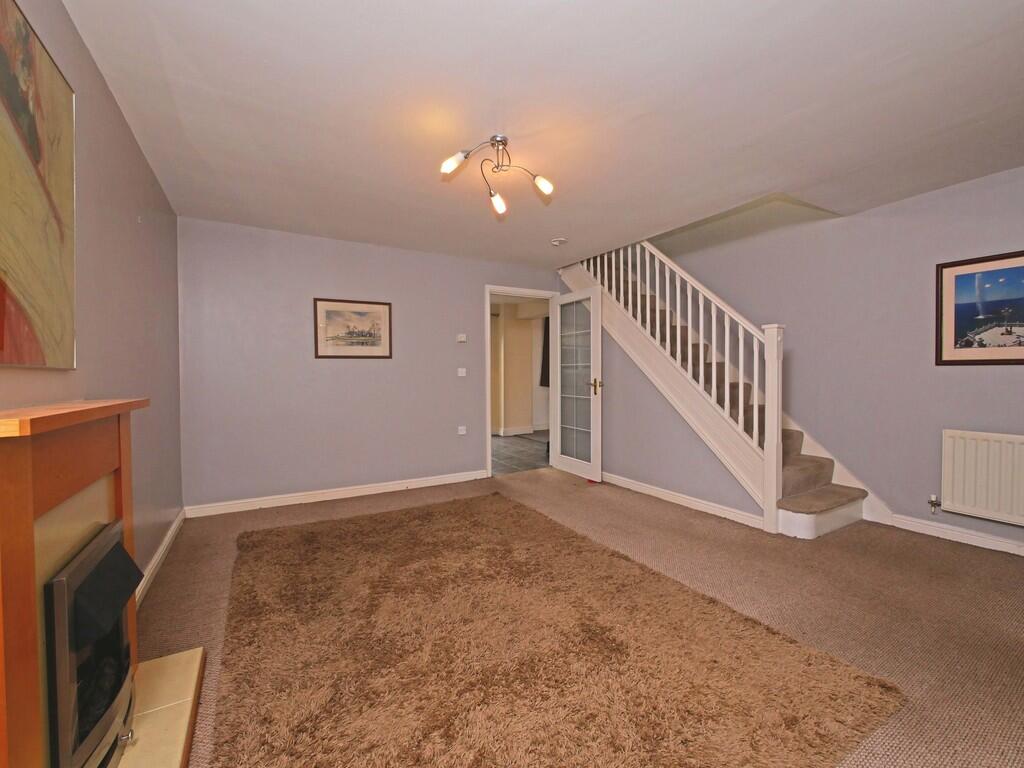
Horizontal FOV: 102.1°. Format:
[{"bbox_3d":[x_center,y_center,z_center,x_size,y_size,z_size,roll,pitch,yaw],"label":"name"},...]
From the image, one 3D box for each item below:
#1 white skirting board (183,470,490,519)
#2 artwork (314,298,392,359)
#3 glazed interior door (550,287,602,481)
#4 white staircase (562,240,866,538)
[{"bbox_3d":[-1.357,0.966,3.755,2.545,0.083,0.019,-1,1,-31],"label":"white skirting board"},{"bbox_3d":[-1.398,-0.488,3.699,0.660,0.519,0.025,-1,1,-31],"label":"artwork"},{"bbox_3d":[0.694,-0.012,4.514,0.045,1.983,0.817,-1,1,-31],"label":"glazed interior door"},{"bbox_3d":[1.570,-0.183,3.951,0.952,2.365,2.634,-1,1,-31],"label":"white staircase"}]

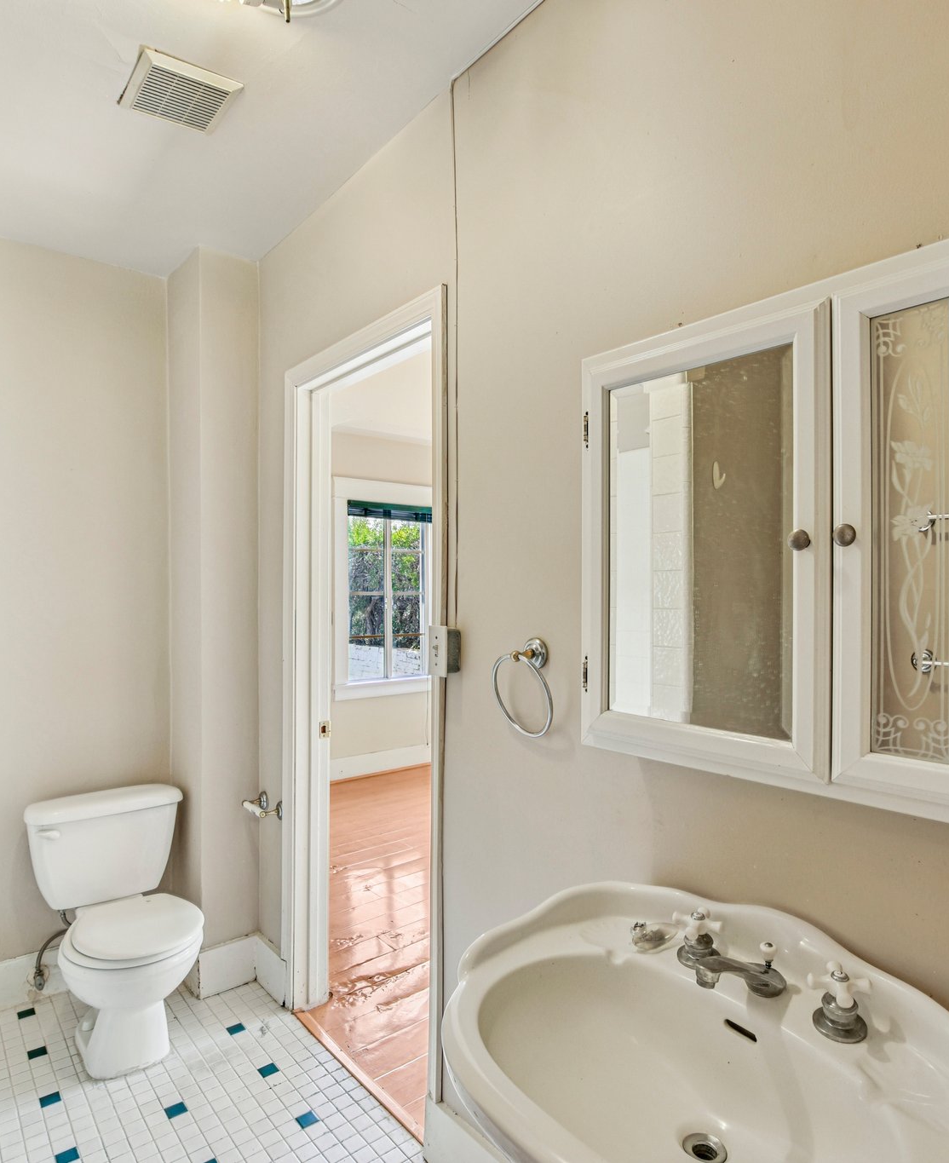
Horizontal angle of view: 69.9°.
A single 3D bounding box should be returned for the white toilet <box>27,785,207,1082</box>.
[{"bbox_3d":[-1.112,1.098,2.161,0.490,0.705,0.720,0,0,-38],"label":"white toilet"}]

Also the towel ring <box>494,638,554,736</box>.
[{"bbox_3d":[0.098,0.213,1.341,0.075,0.198,0.165,0,0,-41],"label":"towel ring"}]

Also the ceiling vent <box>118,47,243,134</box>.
[{"bbox_3d":[-0.696,-1.131,1.597,0.212,0.030,0.227,0,0,-36],"label":"ceiling vent"}]

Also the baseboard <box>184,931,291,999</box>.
[{"bbox_3d":[-0.801,1.358,2.332,0.230,0.180,0.300,0,0,-38],"label":"baseboard"}]

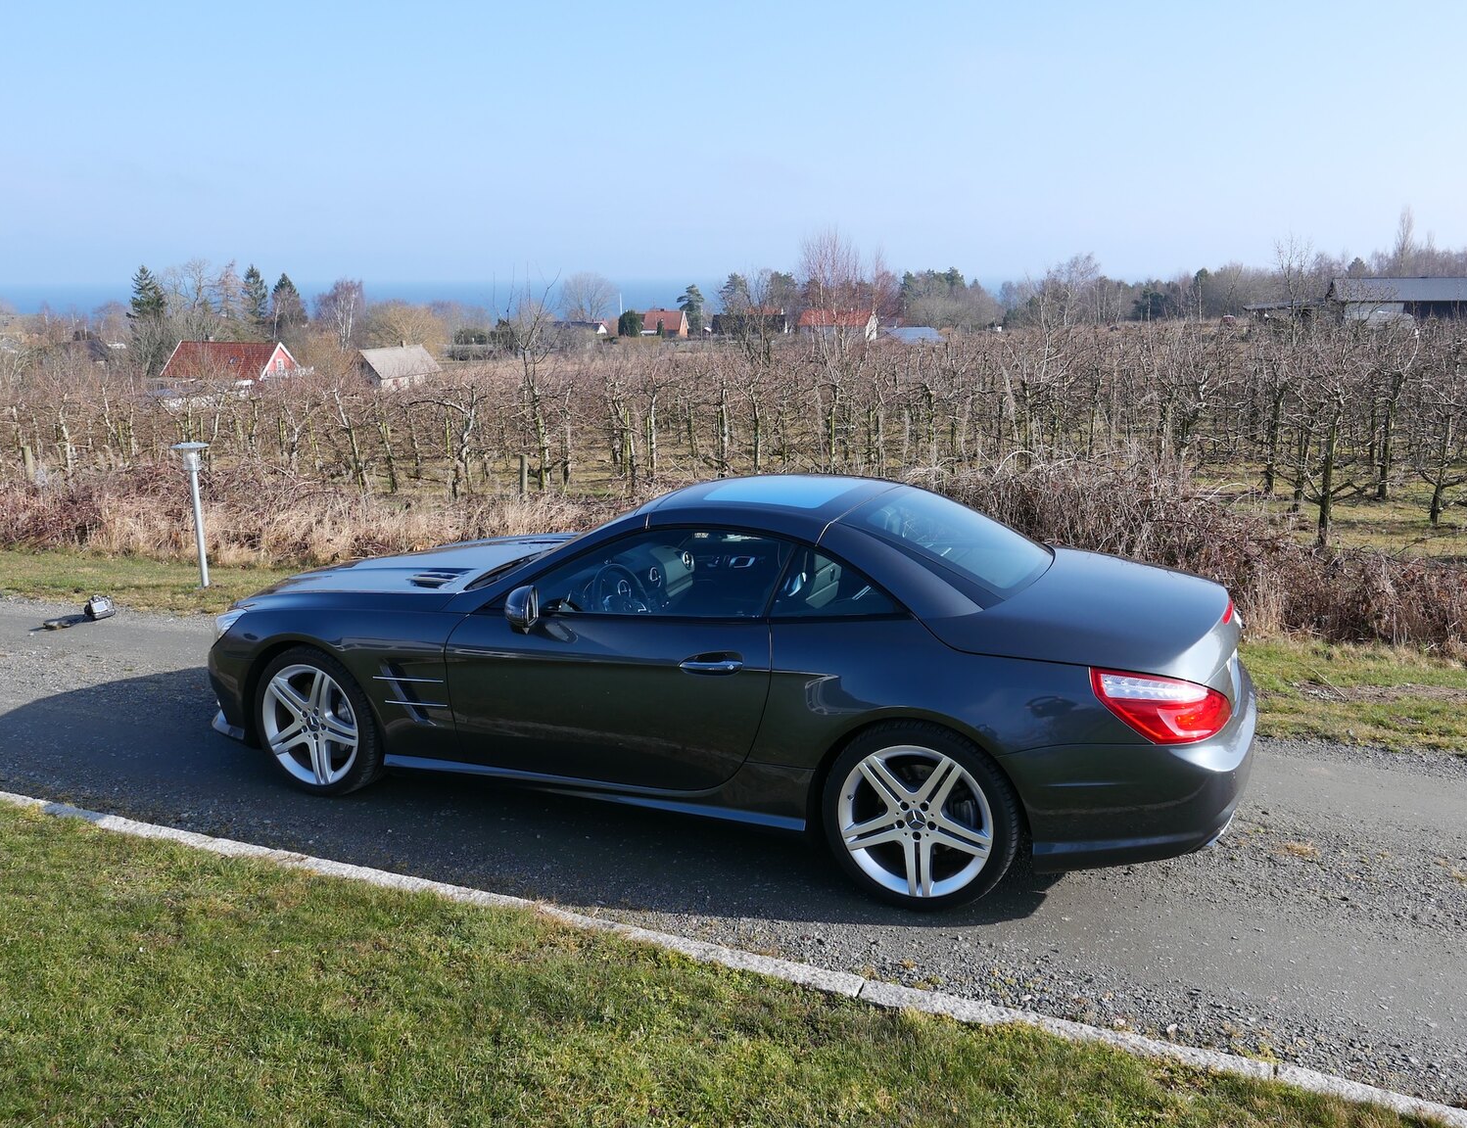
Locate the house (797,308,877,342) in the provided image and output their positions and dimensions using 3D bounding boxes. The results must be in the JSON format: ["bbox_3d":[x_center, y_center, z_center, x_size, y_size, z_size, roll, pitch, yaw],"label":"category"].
[{"bbox_3d":[21.965,-49.522,234.603,15.000,6.200,7.200,7,16,26],"label":"house"}]

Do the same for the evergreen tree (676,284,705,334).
[{"bbox_3d":[-9.467,-55.933,248.610,6.408,11.657,6.408,-1,14,-2],"label":"evergreen tree"}]

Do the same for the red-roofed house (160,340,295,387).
[{"bbox_3d":[-59.101,-23.019,133.171,15.082,6.204,7.200,5,15,21],"label":"red-roofed house"}]

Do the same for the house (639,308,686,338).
[{"bbox_3d":[-14.357,-49.753,235.432,8.600,6.100,7.500,2,15,10],"label":"house"}]

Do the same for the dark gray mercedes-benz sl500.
[{"bbox_3d":[-0.194,0.267,4.993,4.610,1.315,1.930,4,13,22],"label":"dark gray mercedes-benz sl500"}]

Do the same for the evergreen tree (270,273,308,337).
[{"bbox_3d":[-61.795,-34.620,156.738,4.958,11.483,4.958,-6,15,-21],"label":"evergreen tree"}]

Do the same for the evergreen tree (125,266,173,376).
[{"bbox_3d":[-70.223,-28.821,135.141,5.383,13.793,5.383,-8,16,-27],"label":"evergreen tree"}]

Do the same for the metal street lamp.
[{"bbox_3d":[-4.111,-0.370,8.648,0.290,1.115,0.290,-6,16,-24],"label":"metal street lamp"}]

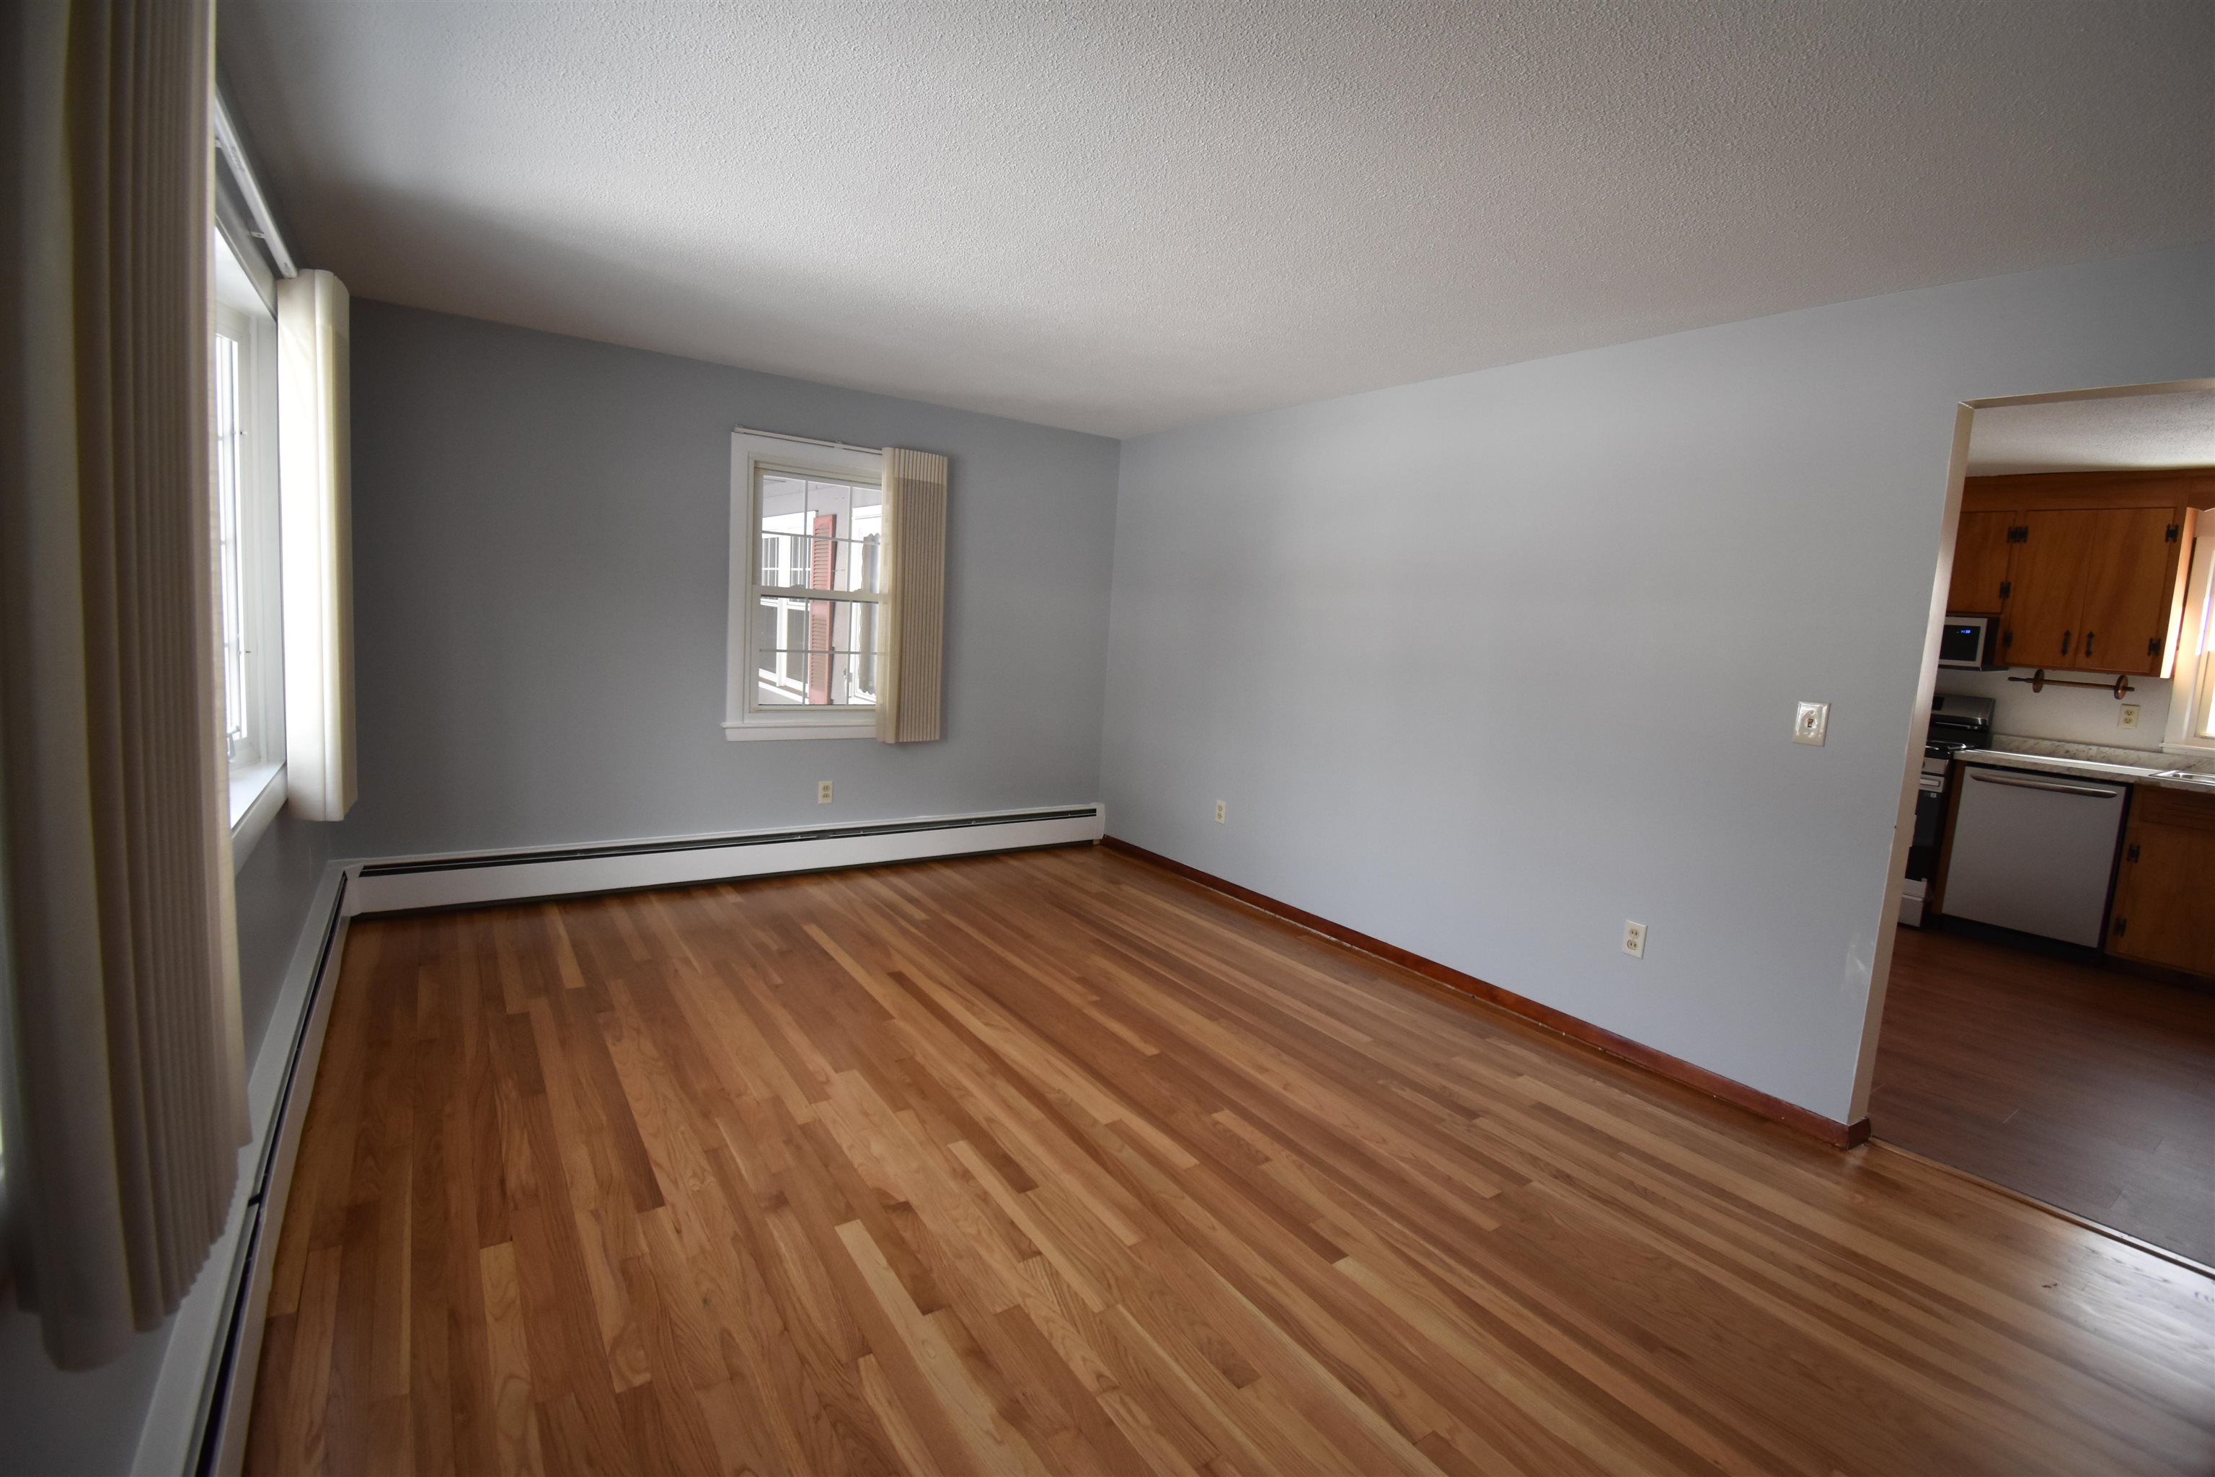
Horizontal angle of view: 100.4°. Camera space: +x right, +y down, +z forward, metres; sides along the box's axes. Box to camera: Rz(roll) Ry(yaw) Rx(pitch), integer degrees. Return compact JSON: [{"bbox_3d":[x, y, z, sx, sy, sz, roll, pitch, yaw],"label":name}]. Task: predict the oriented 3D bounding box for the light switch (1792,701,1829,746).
[{"bbox_3d":[2.069,-0.044,2.712,0.012,0.120,0.075,-2,9,-36],"label":"light switch"}]

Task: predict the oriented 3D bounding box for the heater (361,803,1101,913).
[{"bbox_3d":[-1.513,0.559,4.720,3.683,0.220,0.075,-2,9,-36],"label":"heater"}]

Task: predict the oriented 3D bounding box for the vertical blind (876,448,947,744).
[{"bbox_3d":[-1.021,-0.716,4.784,0.329,1.461,0.110,-2,9,-36],"label":"vertical blind"}]

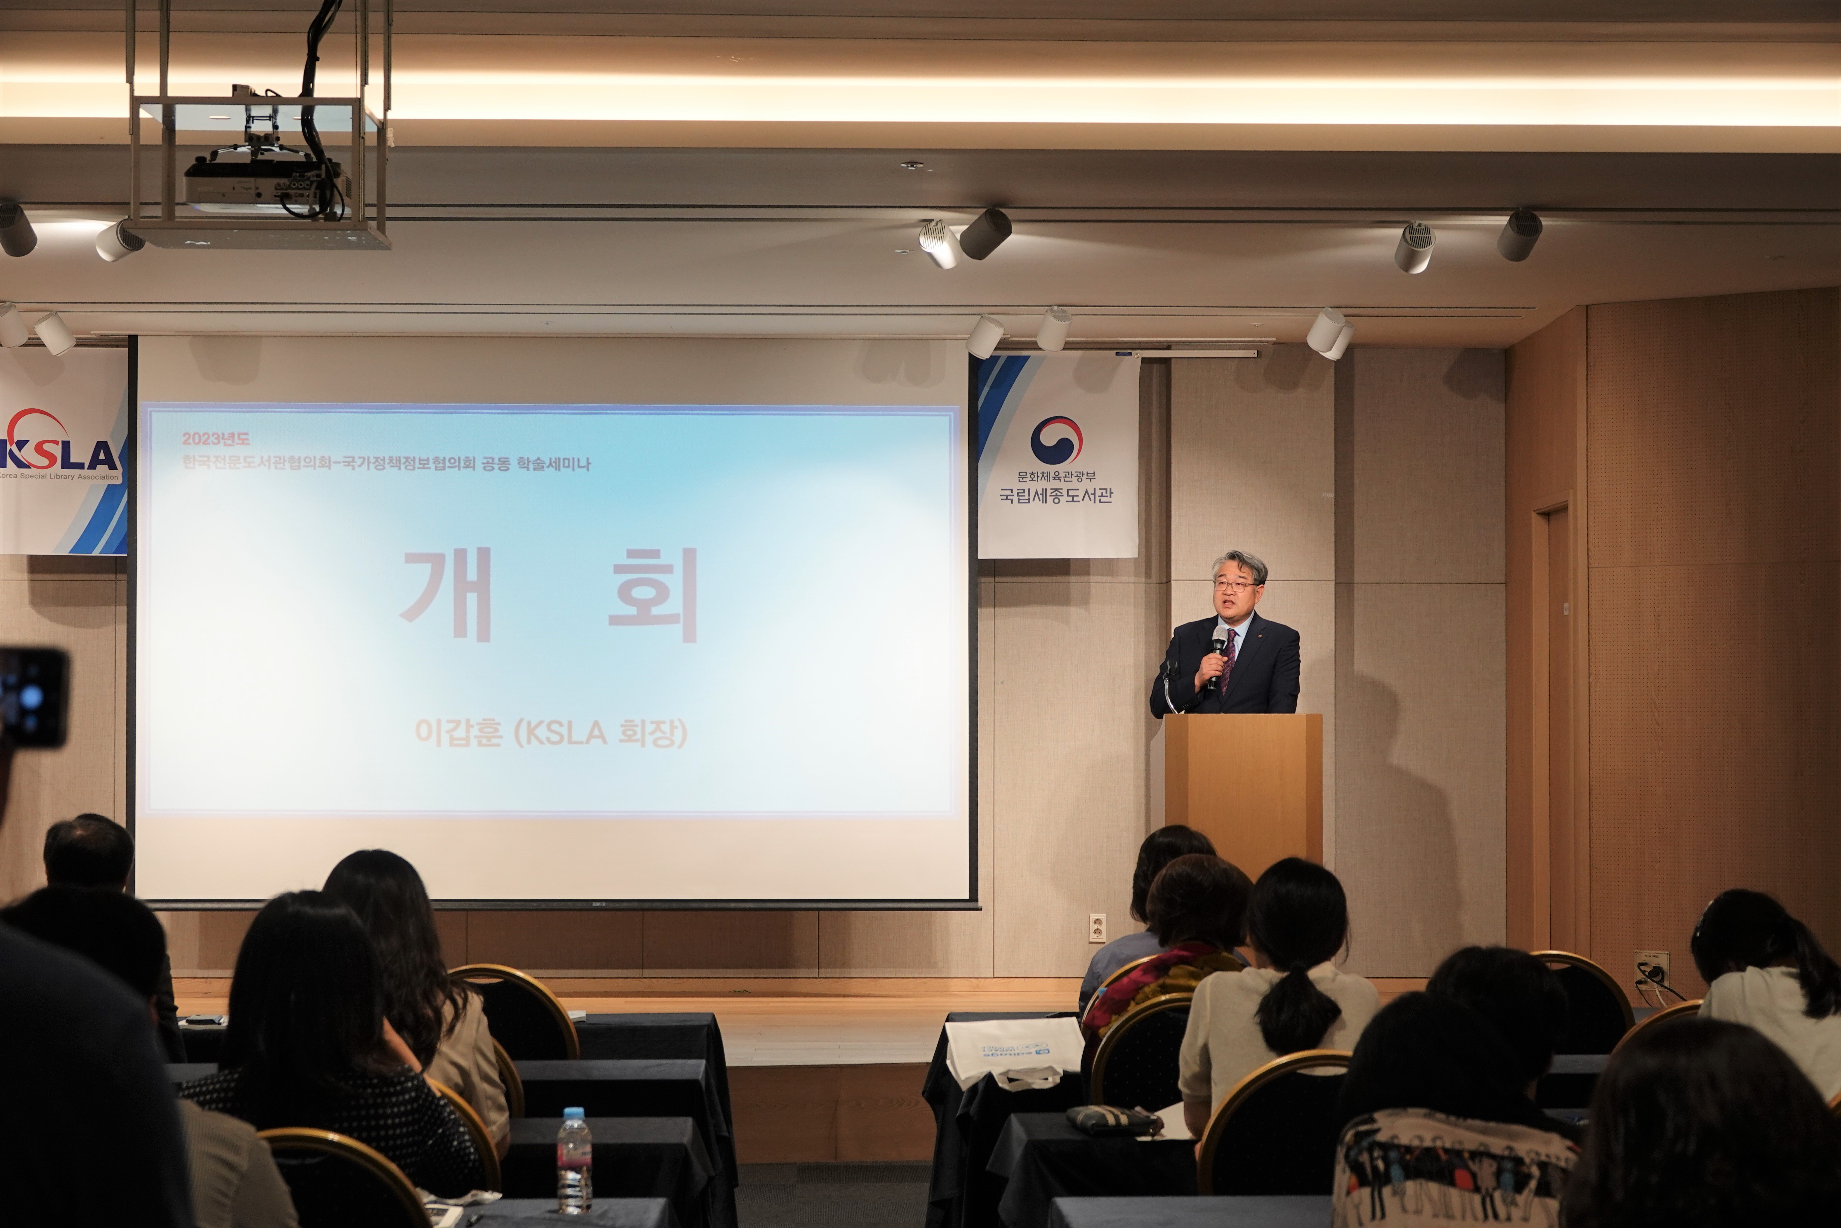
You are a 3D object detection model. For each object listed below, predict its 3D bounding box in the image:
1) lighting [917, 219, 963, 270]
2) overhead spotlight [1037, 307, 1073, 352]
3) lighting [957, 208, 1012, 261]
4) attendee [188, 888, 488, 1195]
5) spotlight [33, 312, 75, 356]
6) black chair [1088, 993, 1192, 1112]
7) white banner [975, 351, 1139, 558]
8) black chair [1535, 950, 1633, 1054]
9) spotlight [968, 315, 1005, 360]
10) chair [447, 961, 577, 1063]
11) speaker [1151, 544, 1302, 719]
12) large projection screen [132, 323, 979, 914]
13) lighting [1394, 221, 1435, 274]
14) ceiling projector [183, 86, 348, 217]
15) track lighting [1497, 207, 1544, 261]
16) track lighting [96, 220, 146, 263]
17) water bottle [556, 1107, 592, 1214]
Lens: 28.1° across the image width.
[{"bbox_3d":[0.061,-1.070,10.720,0.105,0.115,0.135,0,-25,25],"label":"lighting"},{"bbox_3d":[0.490,-1.039,13.460,0.104,0.108,0.134,0,-45,-19],"label":"overhead spotlight"},{"bbox_3d":[0.189,-1.104,10.720,0.104,0.108,0.134,1,-31,-44],"label":"lighting"},{"bbox_3d":[-1.056,1.103,6.600,0.540,1.240,0.780,0,-1,-1],"label":"attendee"},{"bbox_3d":[-3.173,-1.026,13.500,0.115,0.135,0.105,-37,17,-26],"label":"spotlight"},{"bbox_3d":[0.574,1.273,7.990,0.440,0.950,0.570,0,-1,-1],"label":"black chair"},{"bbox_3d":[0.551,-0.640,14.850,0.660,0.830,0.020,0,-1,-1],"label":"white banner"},{"bbox_3d":[1.558,1.308,9.441,0.455,0.920,0.560,0,-1,-2],"label":"black chair"},{"bbox_3d":[0.245,-1.031,13.700,0.108,0.134,0.104,40,22,30],"label":"spotlight"},{"bbox_3d":[-1.040,1.296,9.021,0.455,0.920,0.560,0,-1,-2],"label":"chair"},{"bbox_3d":[1.097,0.647,13.150,0.550,1.740,0.380,0,-1,10],"label":"speaker"},{"bbox_3d":[-1.434,0.031,14.450,3.330,2.270,0.060,0,-1,-1],"label":"large projection screen"},{"bbox_3d":[1.475,-1.093,10.990,0.104,0.108,0.134,0,-31,-5],"label":"lighting"},{"bbox_3d":[-1.616,-1.133,9.100,0.385,0.275,0.330,0,-1,-2],"label":"ceiling projector"},{"bbox_3d":[1.700,-1.071,10.420,0.105,0.115,0.135,0,-29,-11],"label":"track lighting"},{"bbox_3d":[-2.312,-1.080,10.650,0.135,0.115,0.105,-18,-12,38],"label":"track lighting"},{"bbox_3d":[-0.560,0.887,5.975,0.056,0.173,0.056,0,-1,-2],"label":"water bottle"}]

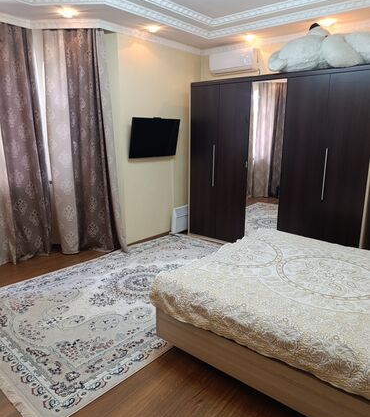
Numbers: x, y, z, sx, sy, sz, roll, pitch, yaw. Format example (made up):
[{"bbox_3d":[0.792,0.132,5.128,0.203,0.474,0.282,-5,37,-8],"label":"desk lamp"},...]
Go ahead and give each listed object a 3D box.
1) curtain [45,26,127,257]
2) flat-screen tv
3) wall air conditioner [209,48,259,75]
[{"bbox_3d":[-1.190,-0.763,4.062,0.851,2.718,0.198,0,14,-2],"label":"curtain"},{"bbox_3d":[-0.413,-0.973,4.506,0.050,0.517,0.888,24,25,36],"label":"flat-screen tv"},{"bbox_3d":[0.680,-2.071,4.622,0.714,0.253,0.190,12,18,40],"label":"wall air conditioner"}]

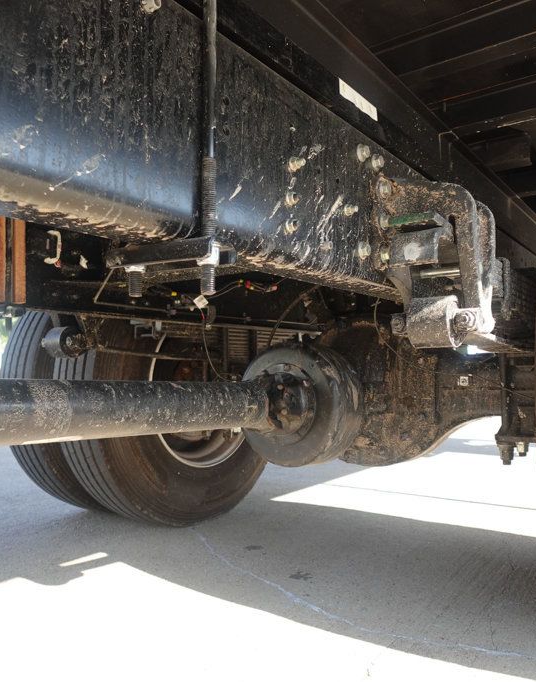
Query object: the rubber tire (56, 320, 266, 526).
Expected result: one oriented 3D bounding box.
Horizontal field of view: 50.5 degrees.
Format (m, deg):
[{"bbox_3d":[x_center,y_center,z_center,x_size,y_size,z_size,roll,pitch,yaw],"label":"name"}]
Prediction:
[{"bbox_3d":[-0.320,0.178,2.232,0.275,1.035,1.040,-3,-3,36],"label":"rubber tire"}]

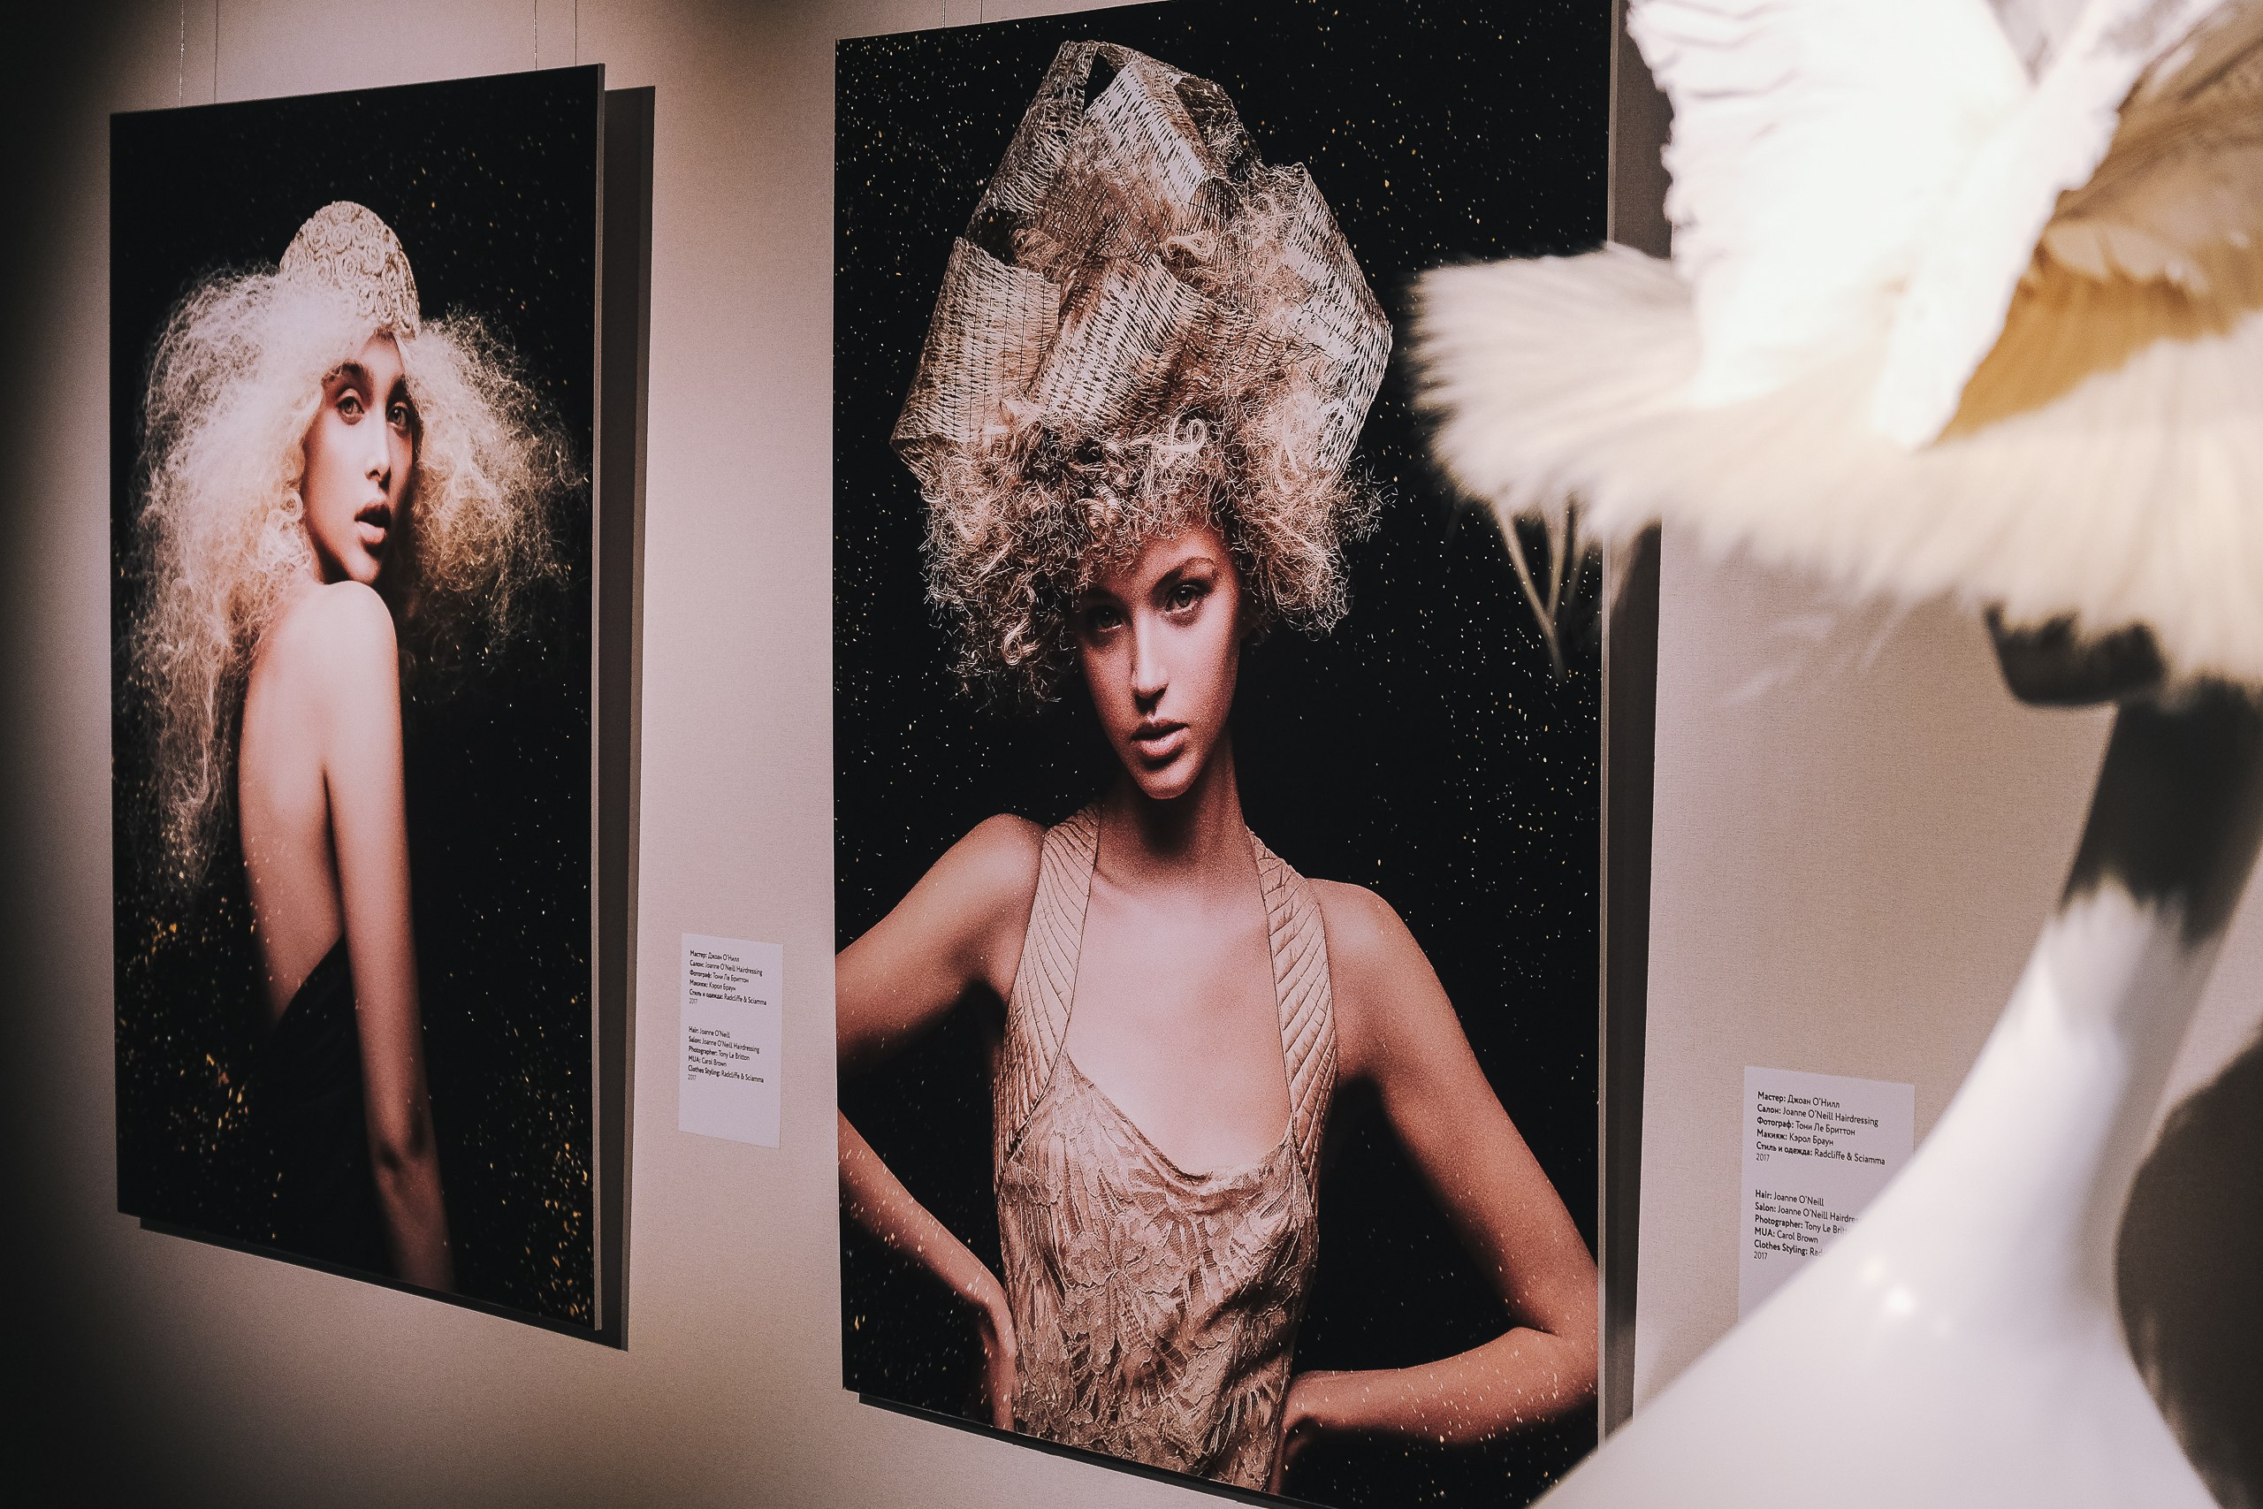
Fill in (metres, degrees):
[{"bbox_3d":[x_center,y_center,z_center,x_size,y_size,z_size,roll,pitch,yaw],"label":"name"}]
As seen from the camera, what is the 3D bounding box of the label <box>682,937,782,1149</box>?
[{"bbox_3d":[-0.360,0.257,4.300,0.004,0.181,0.150,-1,4,-42],"label":"label"}]

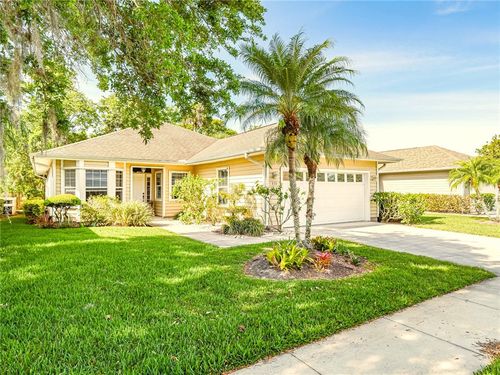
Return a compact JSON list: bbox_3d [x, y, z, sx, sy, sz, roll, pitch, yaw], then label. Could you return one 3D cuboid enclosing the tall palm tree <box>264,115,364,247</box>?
[{"bbox_3d":[1.670,-0.200,8.200,2.450,3.400,2.400,0,0,0],"label":"tall palm tree"}]

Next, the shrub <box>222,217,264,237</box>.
[{"bbox_3d":[-0.210,1.250,10.500,1.350,0.620,1.050,0,0,0],"label":"shrub"}]

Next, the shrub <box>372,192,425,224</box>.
[{"bbox_3d":[6.650,0.900,14.200,2.100,1.380,1.500,0,0,0],"label":"shrub"}]

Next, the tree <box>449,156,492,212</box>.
[{"bbox_3d":[13.100,-0.200,19.000,2.250,3.250,2.250,0,0,0],"label":"tree"}]

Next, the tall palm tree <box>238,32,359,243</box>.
[{"bbox_3d":[1.250,-1.280,8.200,2.900,5.300,2.800,0,0,0],"label":"tall palm tree"}]

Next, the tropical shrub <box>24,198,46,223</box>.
[{"bbox_3d":[-9.200,0.970,13.500,0.850,1.020,0.850,0,0,0],"label":"tropical shrub"}]

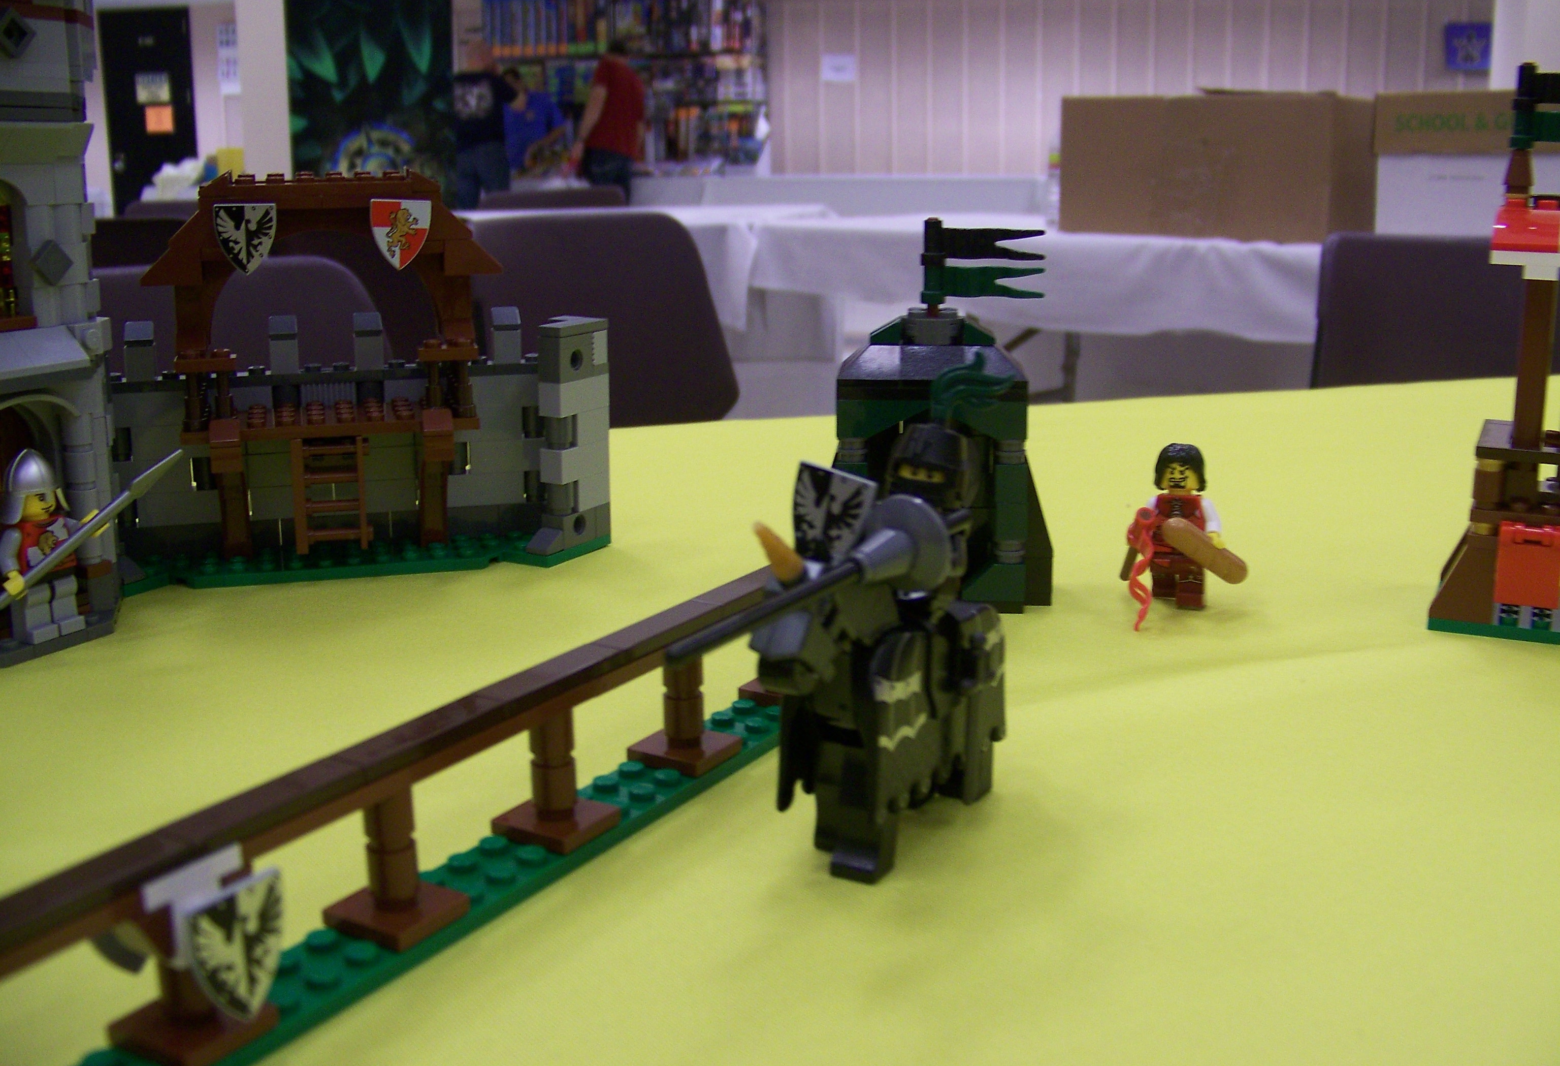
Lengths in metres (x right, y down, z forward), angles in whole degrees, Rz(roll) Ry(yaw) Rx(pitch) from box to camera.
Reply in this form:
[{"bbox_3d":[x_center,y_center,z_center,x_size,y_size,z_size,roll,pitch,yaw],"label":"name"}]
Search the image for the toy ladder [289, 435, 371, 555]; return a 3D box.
[{"bbox_3d":[-0.126,-0.011,0.455,0.021,0.033,0.008,-4,14,-17],"label":"toy ladder"}]

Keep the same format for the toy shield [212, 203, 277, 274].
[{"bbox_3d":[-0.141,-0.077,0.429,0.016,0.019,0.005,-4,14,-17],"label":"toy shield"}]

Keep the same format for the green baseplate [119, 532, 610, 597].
[{"bbox_3d":[-0.125,0.007,0.464,0.157,0.005,0.042,-4,14,-17],"label":"green baseplate"}]

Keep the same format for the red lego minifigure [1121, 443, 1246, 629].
[{"bbox_3d":[0.107,0.000,0.428,0.032,0.043,0.024,5,15,18],"label":"red lego minifigure"}]

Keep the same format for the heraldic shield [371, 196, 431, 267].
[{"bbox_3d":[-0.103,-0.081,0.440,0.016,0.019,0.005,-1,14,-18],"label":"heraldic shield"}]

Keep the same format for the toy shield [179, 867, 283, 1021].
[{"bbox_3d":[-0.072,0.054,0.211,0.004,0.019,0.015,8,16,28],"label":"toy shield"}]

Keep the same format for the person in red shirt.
[{"bbox_3d":[-1.184,-2.598,11.140,0.520,1.680,0.450,-9,17,-34],"label":"person in red shirt"}]

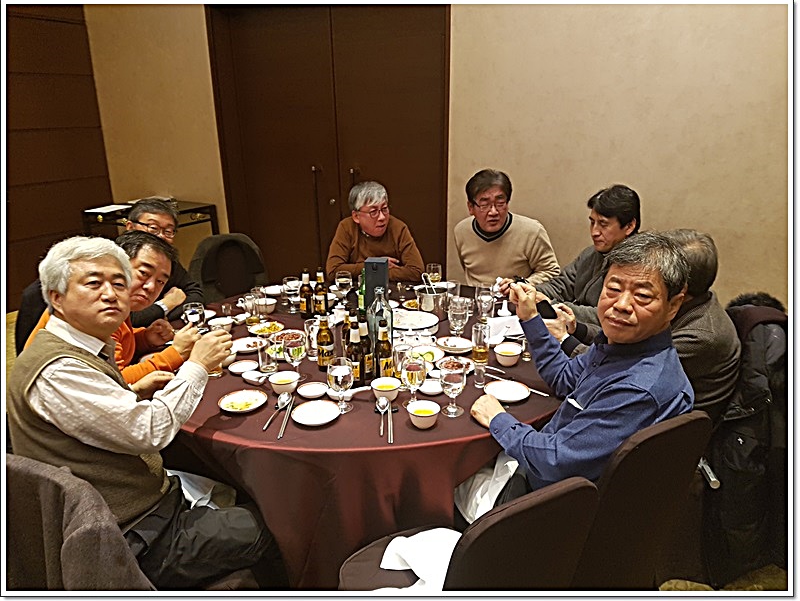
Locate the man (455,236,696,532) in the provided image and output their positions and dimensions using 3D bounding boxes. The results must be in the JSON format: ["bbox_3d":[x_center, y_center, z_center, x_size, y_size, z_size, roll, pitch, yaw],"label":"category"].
[{"bbox_3d":[0.424,0.476,1.620,0.730,1.310,0.530,11,21,31],"label":"man"}]

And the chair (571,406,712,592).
[{"bbox_3d":[0.416,0.645,1.687,0.470,0.890,0.580,-12,21,-30],"label":"chair"}]

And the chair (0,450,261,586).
[{"bbox_3d":[-0.658,0.698,1.664,0.570,0.910,0.480,-16,23,-41],"label":"chair"}]

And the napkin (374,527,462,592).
[{"bbox_3d":[0.067,0.700,1.547,0.260,0.070,0.290,-1,18,0],"label":"napkin"}]

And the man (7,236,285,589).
[{"bbox_3d":[-0.656,0.503,1.635,0.660,1.300,0.550,-13,21,-33],"label":"man"}]

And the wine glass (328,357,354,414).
[{"bbox_3d":[-0.166,0.240,1.707,0.075,0.158,0.075,-1,18,0],"label":"wine glass"}]

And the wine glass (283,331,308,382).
[{"bbox_3d":[-0.361,0.191,2.054,0.079,0.155,0.079,-1,17,0],"label":"wine glass"}]

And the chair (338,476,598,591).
[{"bbox_3d":[0.133,0.739,1.488,0.470,0.910,0.570,-13,21,-33],"label":"chair"}]

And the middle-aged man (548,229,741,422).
[{"bbox_3d":[0.806,0.330,2.191,0.650,1.250,0.540,4,18,16],"label":"middle-aged man"}]

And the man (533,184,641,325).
[{"bbox_3d":[0.834,0.159,2.611,0.760,1.280,0.540,-6,19,-16],"label":"man"}]

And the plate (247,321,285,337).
[{"bbox_3d":[-0.509,0.114,2.299,0.143,0.030,0.143,-1,18,0],"label":"plate"}]

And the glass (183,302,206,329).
[{"bbox_3d":[-0.830,0.089,2.414,0.081,0.152,0.081,-1,17,0],"label":"glass"}]

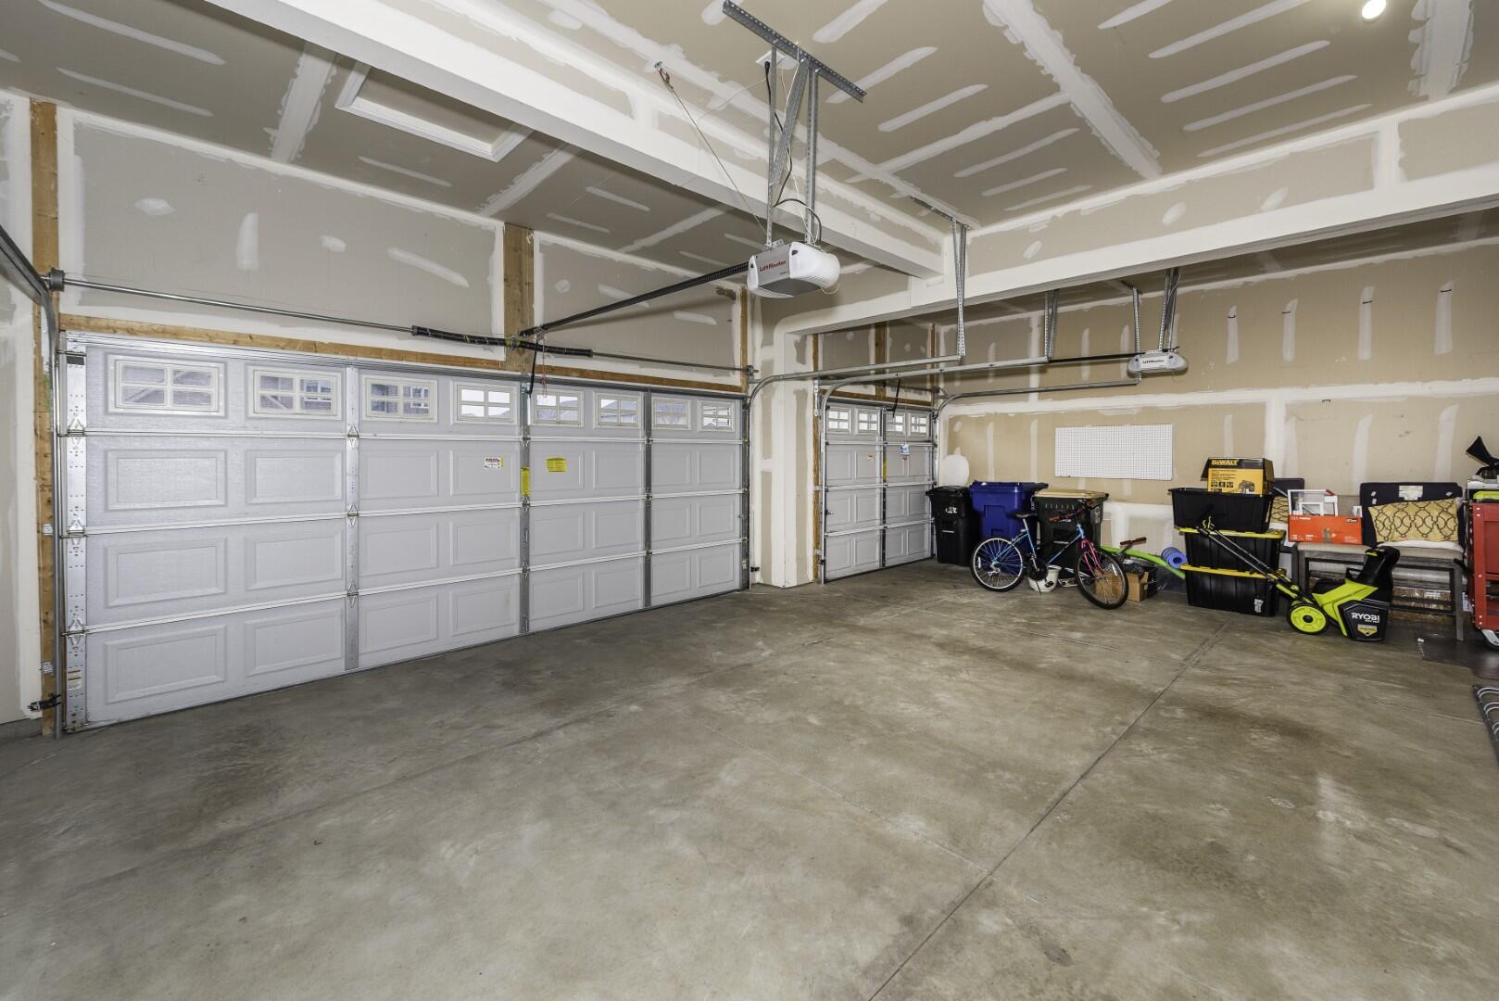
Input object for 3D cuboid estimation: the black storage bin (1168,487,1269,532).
[{"bbox_3d":[4.537,0.090,5.601,0.510,0.370,0.750,-4,6,-43],"label":"black storage bin"}]

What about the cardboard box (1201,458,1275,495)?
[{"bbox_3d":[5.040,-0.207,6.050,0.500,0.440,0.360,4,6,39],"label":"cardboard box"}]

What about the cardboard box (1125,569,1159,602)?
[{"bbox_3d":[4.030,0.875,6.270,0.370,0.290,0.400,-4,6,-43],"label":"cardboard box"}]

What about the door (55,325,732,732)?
[{"bbox_3d":[-1.838,0.031,4.772,4.900,2.130,0.080,-4,6,-43],"label":"door"}]

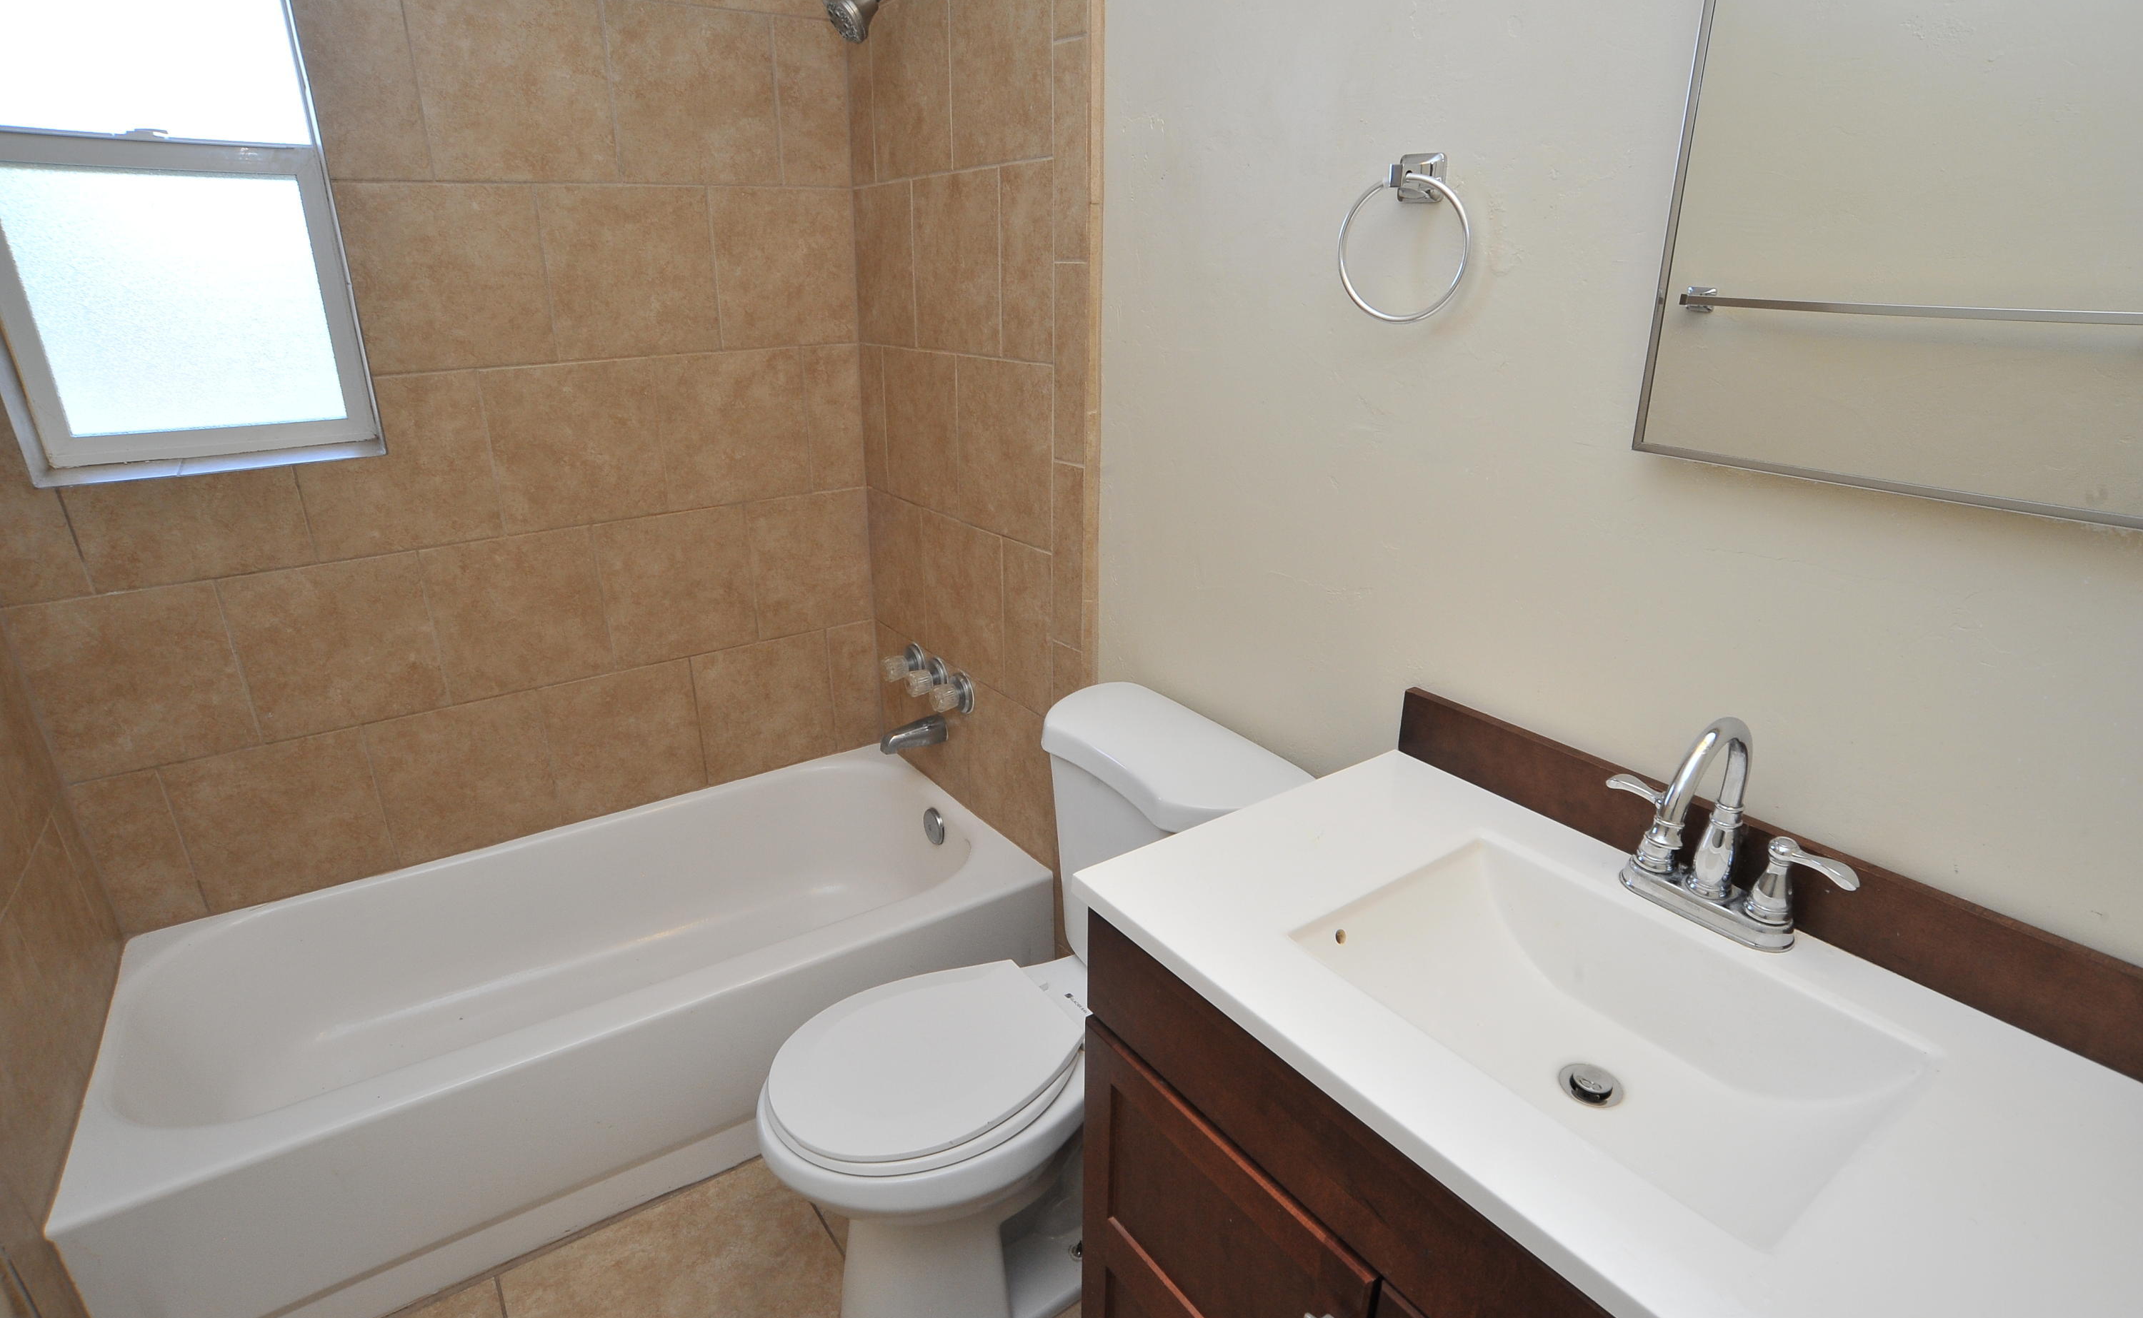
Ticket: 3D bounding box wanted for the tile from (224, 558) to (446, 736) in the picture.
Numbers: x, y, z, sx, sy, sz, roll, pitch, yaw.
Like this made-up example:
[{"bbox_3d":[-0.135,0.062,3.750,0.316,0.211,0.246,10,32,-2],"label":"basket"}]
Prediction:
[{"bbox_3d":[-1.292,-0.023,1.895,0.304,0.304,0.010,-14,25,-33],"label":"tile"}]

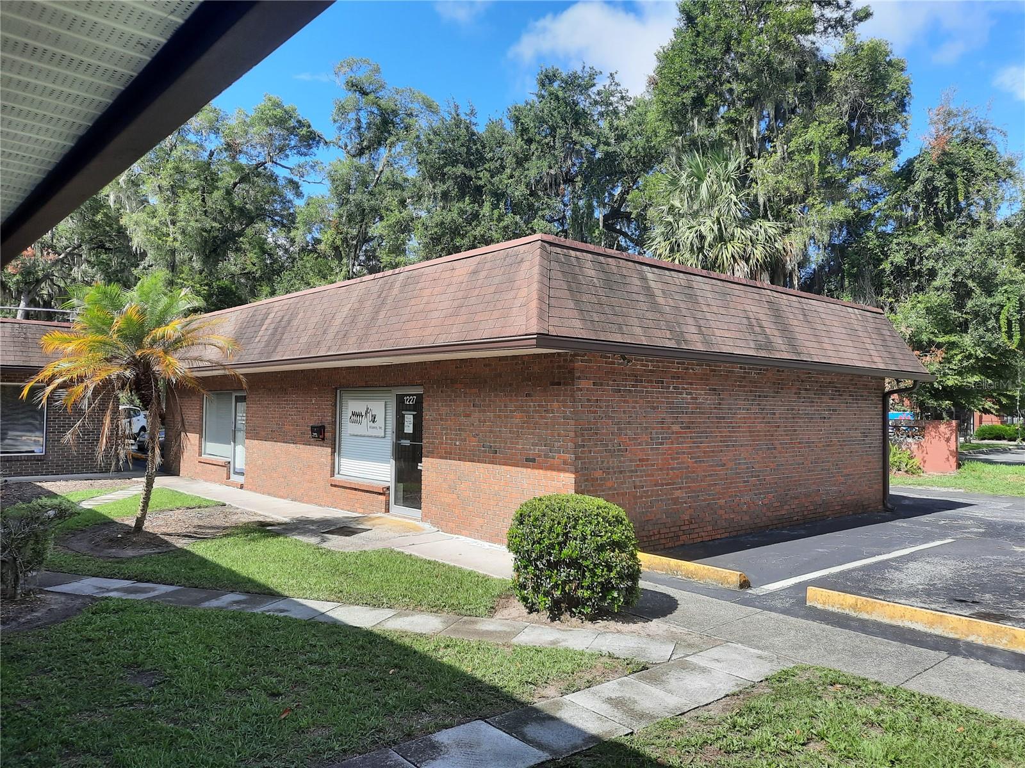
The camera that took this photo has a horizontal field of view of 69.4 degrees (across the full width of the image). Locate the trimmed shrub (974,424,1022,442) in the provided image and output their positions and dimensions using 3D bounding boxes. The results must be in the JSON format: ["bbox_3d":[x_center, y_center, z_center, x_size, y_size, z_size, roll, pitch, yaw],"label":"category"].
[{"bbox_3d":[32.859,3.293,50.000,3.100,1.220,1.800,1,-2,0],"label":"trimmed shrub"}]

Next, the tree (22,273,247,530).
[{"bbox_3d":[-5.621,0.276,10.950,3.050,3.800,3.050,1,-2,0],"label":"tree"}]

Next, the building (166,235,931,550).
[{"bbox_3d":[-0.551,0.458,18.384,12.189,4.141,16.167,2,-2,-42],"label":"building"}]

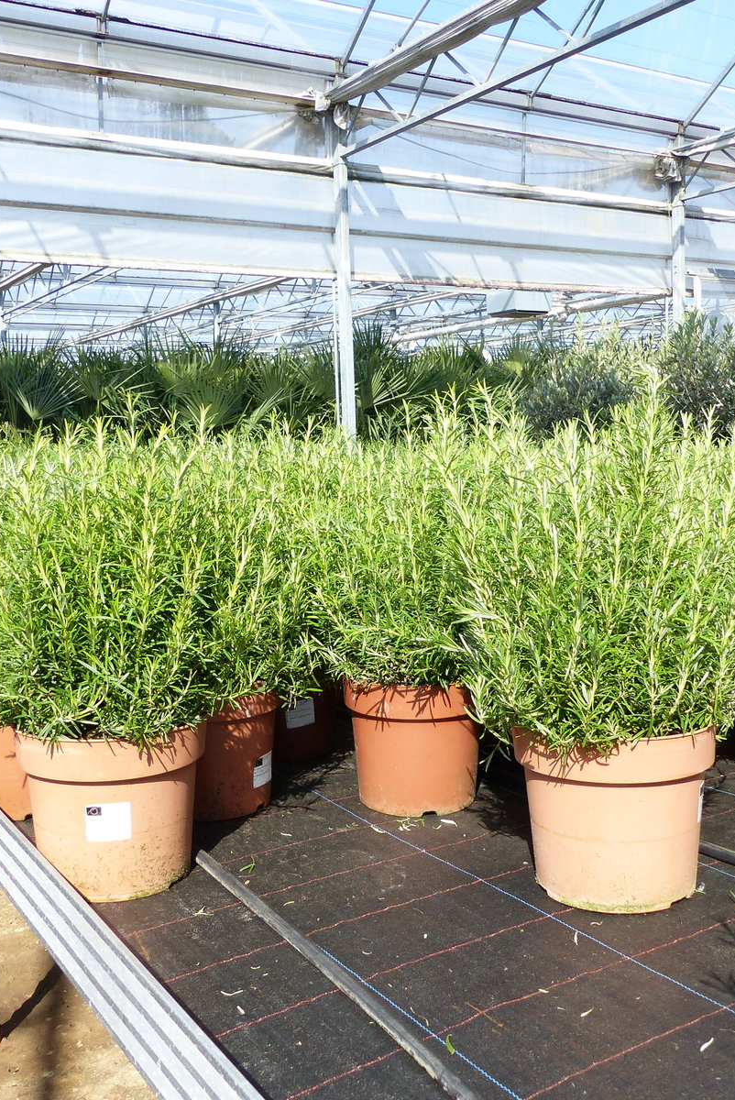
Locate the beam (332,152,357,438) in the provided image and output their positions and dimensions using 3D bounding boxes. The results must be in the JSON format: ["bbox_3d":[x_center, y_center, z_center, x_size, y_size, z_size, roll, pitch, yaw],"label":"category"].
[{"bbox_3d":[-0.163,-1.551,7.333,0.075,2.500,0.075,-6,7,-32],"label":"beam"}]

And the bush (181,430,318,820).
[{"bbox_3d":[-0.250,0.123,1.745,0.345,0.625,0.345,-2,6,0],"label":"bush"}]

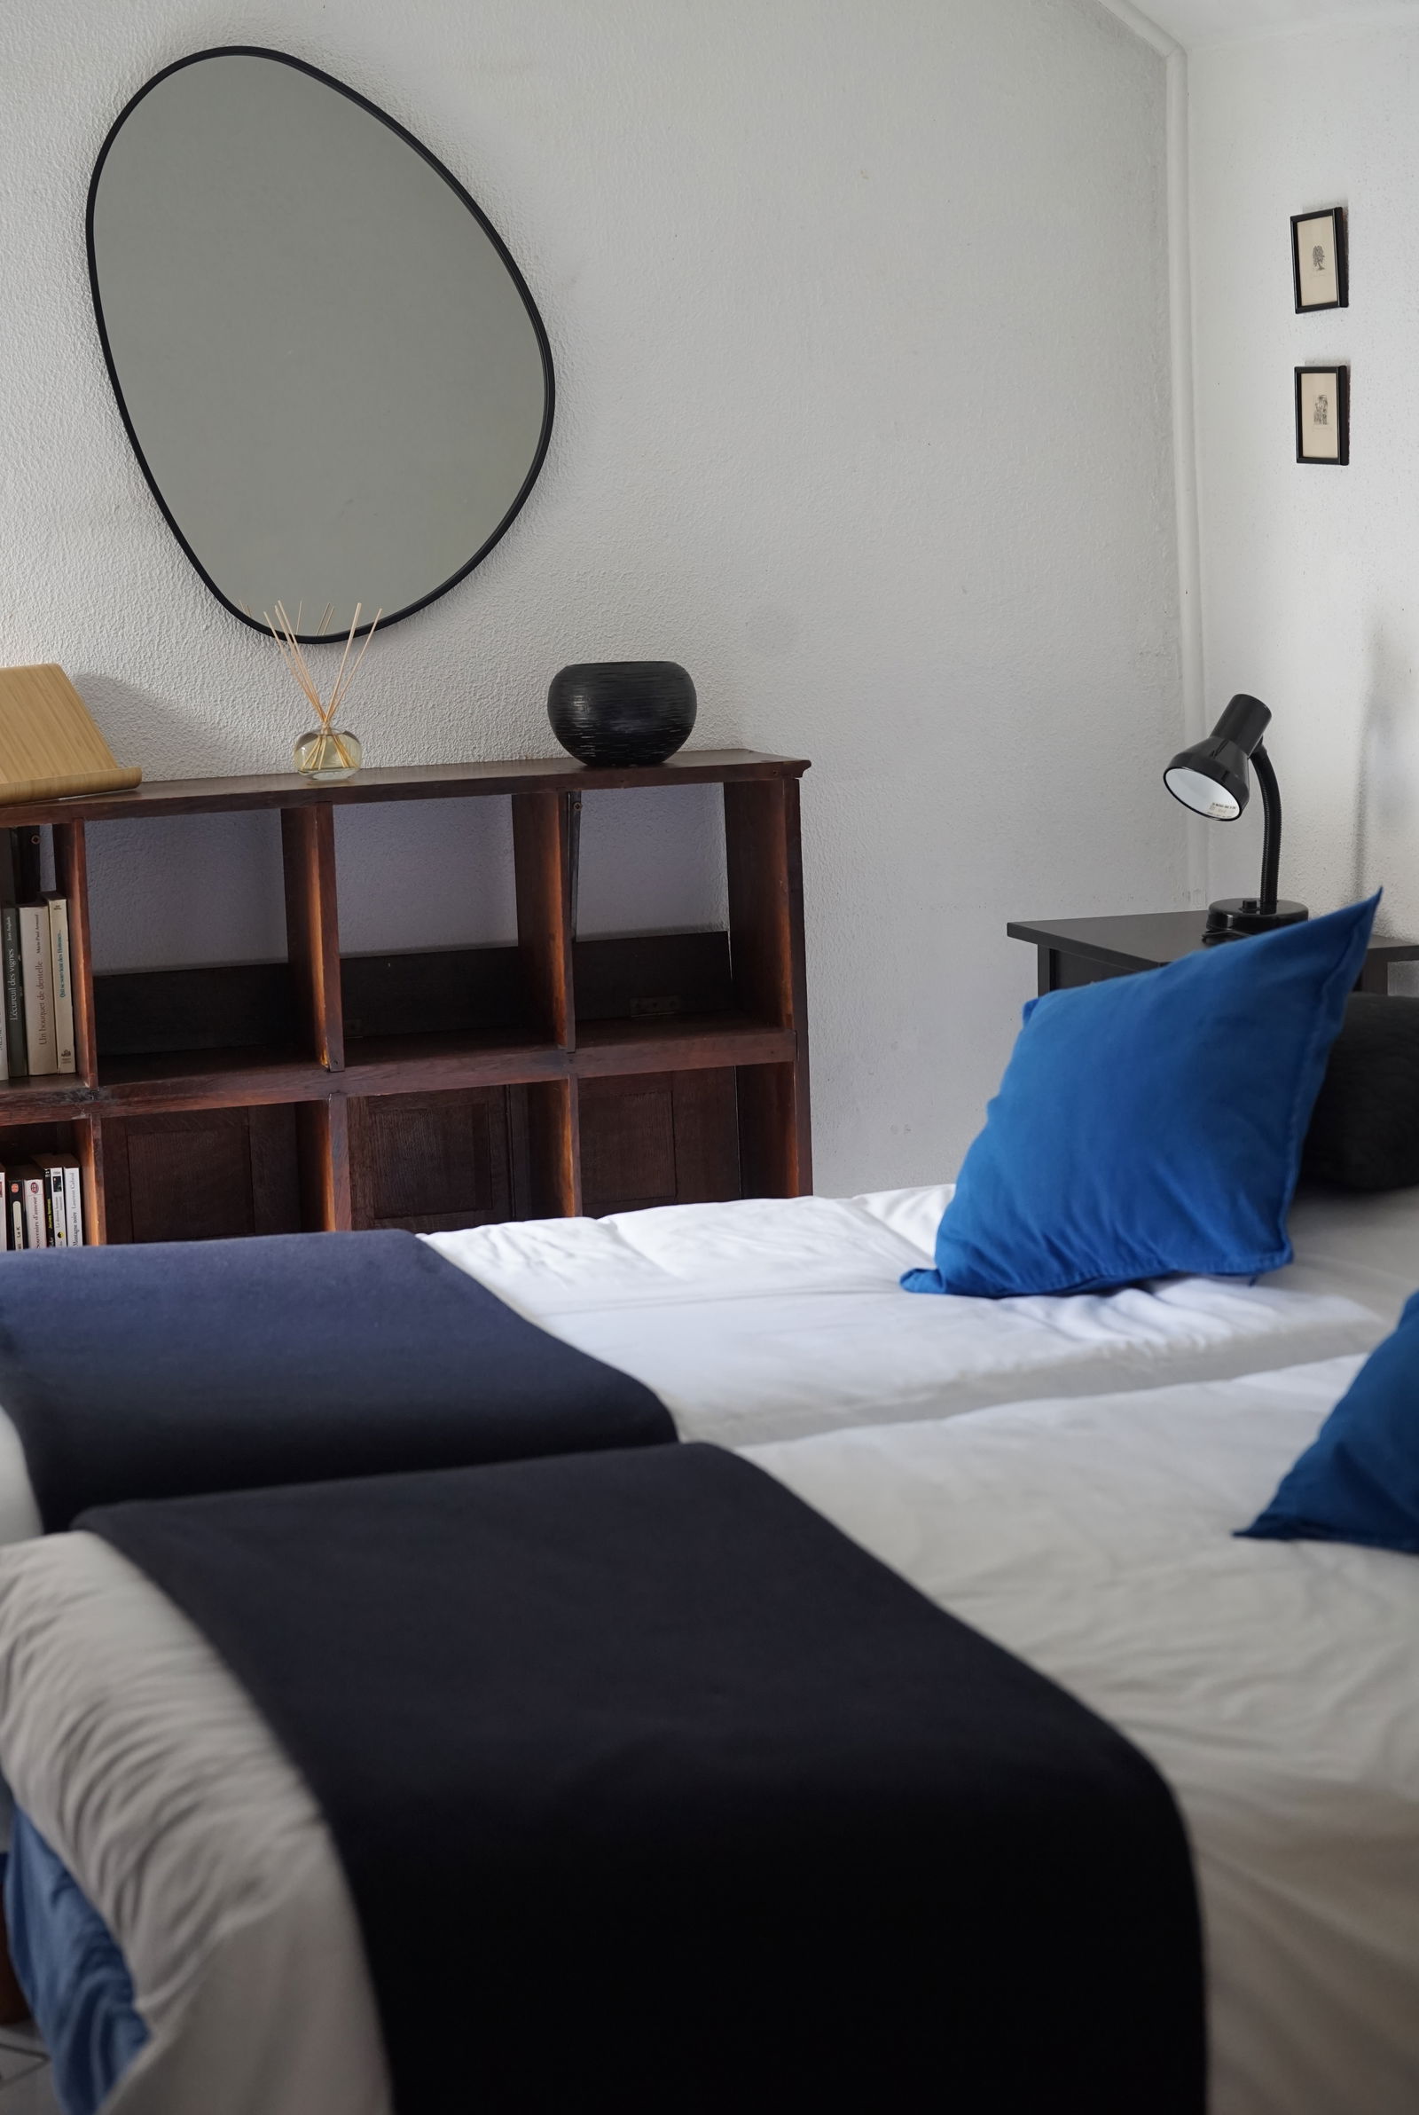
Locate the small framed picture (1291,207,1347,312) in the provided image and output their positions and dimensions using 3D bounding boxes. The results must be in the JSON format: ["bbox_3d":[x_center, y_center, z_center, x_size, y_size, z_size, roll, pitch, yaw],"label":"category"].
[{"bbox_3d":[0.819,-1.069,5.562,0.014,0.130,0.127,-5,9,-17],"label":"small framed picture"}]

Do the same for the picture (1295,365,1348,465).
[{"bbox_3d":[0.827,-0.867,5.591,0.014,0.130,0.127,-5,9,-17],"label":"picture"}]

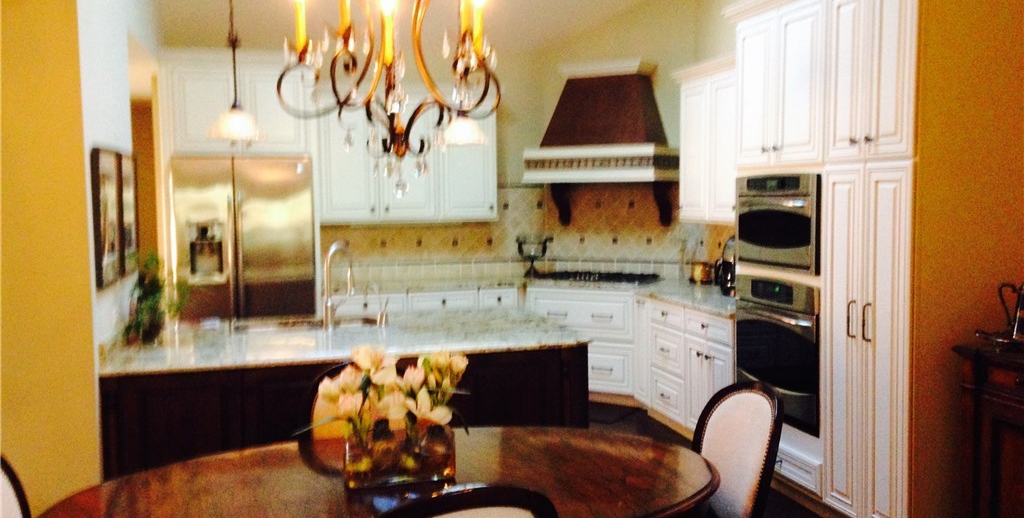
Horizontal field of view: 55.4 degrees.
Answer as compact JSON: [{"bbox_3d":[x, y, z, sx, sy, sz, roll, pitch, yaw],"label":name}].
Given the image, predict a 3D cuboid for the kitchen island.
[{"bbox_3d":[-0.778,0.812,4.526,1.980,0.914,1.150,-2,4,-18],"label":"kitchen island"}]

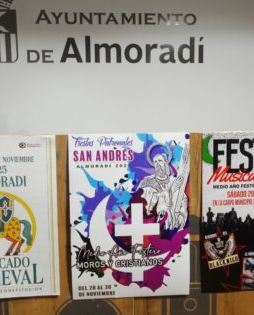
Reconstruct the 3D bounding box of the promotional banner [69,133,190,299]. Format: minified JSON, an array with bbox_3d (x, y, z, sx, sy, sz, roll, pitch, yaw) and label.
[{"bbox_3d":[0.010,0.152,0.740,0.300,0.424,0.010,-1,4,-3],"label":"promotional banner"}]

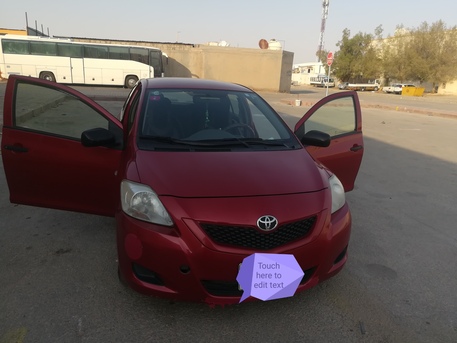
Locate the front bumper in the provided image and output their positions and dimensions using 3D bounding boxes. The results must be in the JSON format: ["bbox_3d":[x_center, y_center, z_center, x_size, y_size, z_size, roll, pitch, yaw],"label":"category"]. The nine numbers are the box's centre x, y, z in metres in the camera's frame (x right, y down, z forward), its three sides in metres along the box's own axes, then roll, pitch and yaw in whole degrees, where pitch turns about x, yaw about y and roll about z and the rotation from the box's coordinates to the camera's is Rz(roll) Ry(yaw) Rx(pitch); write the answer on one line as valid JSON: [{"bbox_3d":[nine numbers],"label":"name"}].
[{"bbox_3d":[0.149,0.462,2.181,1.650,0.620,0.530,-2,16,-16],"label":"front bumper"}]

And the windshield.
[{"bbox_3d":[-0.152,-0.485,3.053,1.350,0.140,0.970,-3,44,-16],"label":"windshield"}]

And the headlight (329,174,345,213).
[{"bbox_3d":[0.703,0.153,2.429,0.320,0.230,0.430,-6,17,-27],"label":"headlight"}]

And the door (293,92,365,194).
[{"bbox_3d":[1.025,-0.266,3.620,1.120,1.160,0.200,-9,18,-35],"label":"door"}]

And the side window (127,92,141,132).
[{"bbox_3d":[-0.936,-0.591,3.349,0.100,0.430,0.850,16,10,-20],"label":"side window"}]

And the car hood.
[{"bbox_3d":[0.044,-0.021,2.430,1.360,0.180,0.910,-3,23,-16],"label":"car hood"}]

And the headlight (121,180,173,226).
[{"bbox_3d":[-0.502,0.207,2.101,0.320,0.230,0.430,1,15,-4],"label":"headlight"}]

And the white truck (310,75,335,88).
[{"bbox_3d":[18.619,-17.768,68.000,1.900,2.450,5.200,-8,19,-34],"label":"white truck"}]

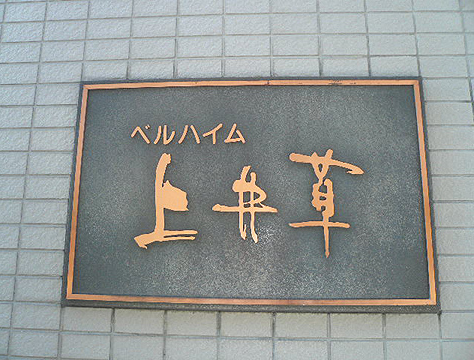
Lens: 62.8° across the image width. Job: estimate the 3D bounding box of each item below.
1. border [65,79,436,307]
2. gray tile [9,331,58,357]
[{"bbox_3d":[0.019,0.015,0.752,0.675,0.426,0.015,0,-11,3],"label":"border"},{"bbox_3d":[-0.378,0.307,0.730,0.095,0.045,0.010,0,-11,3],"label":"gray tile"}]

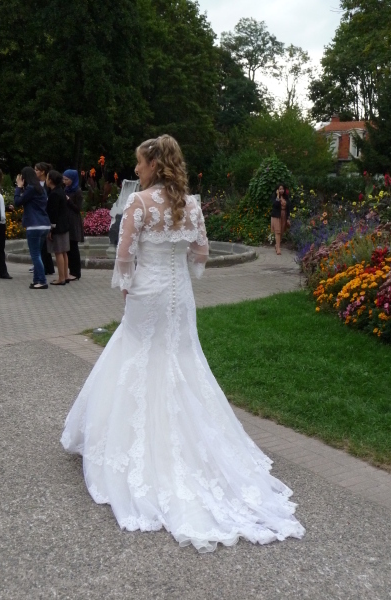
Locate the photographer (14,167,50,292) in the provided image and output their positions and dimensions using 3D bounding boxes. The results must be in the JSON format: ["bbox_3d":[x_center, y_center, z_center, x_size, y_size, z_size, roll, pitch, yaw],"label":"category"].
[{"bbox_3d":[-2.240,-0.972,9.464,0.500,1.660,0.500,5,10,27],"label":"photographer"}]

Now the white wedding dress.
[{"bbox_3d":[-0.110,0.180,3.370,1.080,1.430,1.420,-2,10,-11],"label":"white wedding dress"}]

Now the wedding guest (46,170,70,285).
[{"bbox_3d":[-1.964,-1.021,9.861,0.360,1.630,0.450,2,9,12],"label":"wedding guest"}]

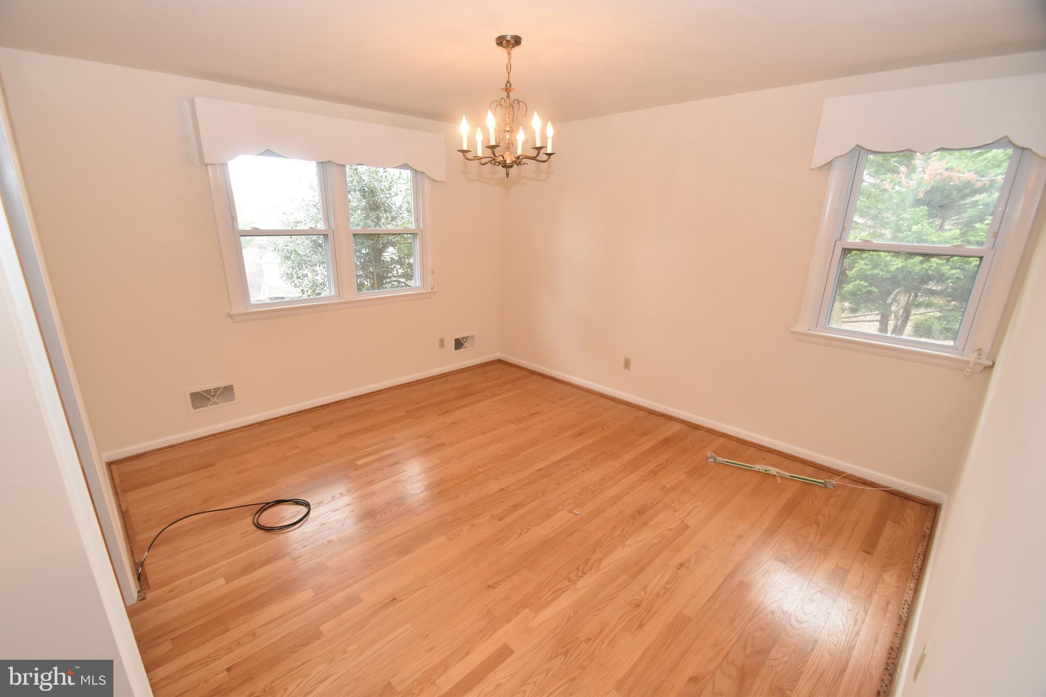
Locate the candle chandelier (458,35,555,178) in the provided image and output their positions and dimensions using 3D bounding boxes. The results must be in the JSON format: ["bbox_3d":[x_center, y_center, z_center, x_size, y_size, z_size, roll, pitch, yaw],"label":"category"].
[{"bbox_3d":[-0.072,-1.139,2.090,0.490,0.590,0.490,1,17,0],"label":"candle chandelier"}]

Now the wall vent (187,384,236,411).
[{"bbox_3d":[-2.285,0.365,3.225,0.310,0.175,0.020,-14,23,-41],"label":"wall vent"}]

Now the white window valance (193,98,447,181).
[{"bbox_3d":[-1.399,-1.536,3.350,1.840,0.385,0.160,-14,23,-41],"label":"white window valance"}]

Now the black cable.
[{"bbox_3d":[-1.606,0.957,2.405,0.760,0.030,0.450,-10,21,-33],"label":"black cable"}]

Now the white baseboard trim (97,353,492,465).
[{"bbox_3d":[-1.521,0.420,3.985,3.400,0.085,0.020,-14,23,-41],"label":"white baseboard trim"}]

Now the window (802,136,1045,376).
[{"bbox_3d":[2.243,-0.556,2.547,0.960,1.260,0.120,16,23,40],"label":"window"}]

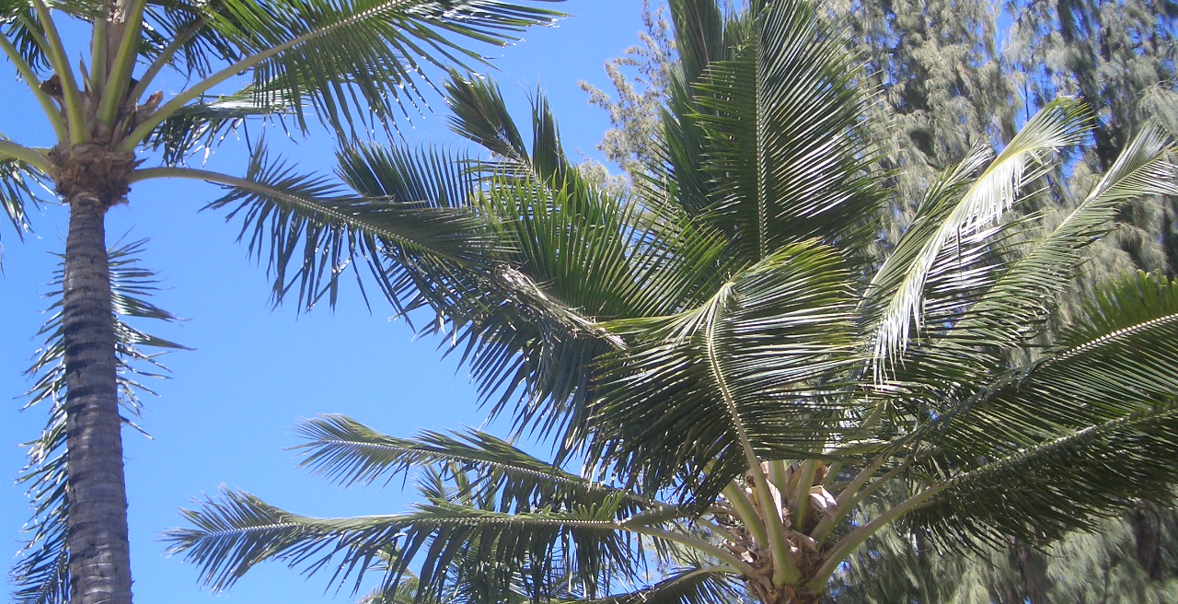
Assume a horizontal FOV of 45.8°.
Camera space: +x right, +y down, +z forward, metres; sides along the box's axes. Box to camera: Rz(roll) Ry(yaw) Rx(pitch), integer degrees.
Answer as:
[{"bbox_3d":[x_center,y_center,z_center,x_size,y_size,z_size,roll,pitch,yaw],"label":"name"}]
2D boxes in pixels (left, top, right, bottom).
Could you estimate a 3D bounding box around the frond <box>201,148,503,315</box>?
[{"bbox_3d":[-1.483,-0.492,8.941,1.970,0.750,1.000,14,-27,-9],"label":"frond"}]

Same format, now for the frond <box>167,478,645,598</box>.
[{"bbox_3d":[-1.470,1.924,11.350,3.850,0.800,1.050,-1,-24,-1],"label":"frond"}]

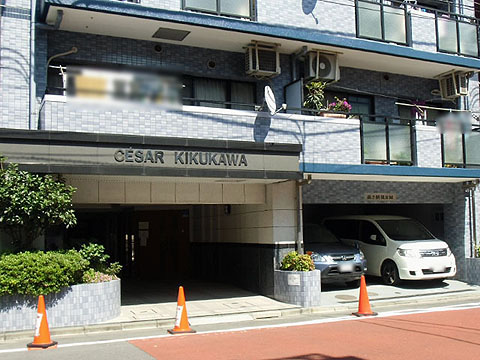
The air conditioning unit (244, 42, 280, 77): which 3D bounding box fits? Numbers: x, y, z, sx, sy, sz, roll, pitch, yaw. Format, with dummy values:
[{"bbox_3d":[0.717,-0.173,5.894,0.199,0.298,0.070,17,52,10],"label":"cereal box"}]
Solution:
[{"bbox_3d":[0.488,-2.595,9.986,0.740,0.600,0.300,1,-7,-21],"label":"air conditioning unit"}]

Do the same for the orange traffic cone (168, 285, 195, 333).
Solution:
[{"bbox_3d":[-0.925,2.069,7.340,0.385,0.700,0.385,1,-7,-21],"label":"orange traffic cone"}]

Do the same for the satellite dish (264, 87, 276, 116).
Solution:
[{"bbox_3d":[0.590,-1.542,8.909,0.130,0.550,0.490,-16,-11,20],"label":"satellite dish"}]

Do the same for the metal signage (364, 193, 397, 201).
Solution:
[{"bbox_3d":[3.563,0.430,11.504,0.980,0.175,0.040,1,-7,-21],"label":"metal signage"}]

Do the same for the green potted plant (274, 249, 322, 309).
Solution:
[{"bbox_3d":[1.173,1.981,9.246,0.880,1.080,0.660,1,-5,-21],"label":"green potted plant"}]

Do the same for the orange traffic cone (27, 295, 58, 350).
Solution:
[{"bbox_3d":[-2.762,1.984,6.441,0.330,0.720,0.330,-3,-5,27],"label":"orange traffic cone"}]

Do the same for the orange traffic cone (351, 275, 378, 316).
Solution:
[{"bbox_3d":[2.272,2.101,8.338,0.340,0.720,0.340,2,-5,-24],"label":"orange traffic cone"}]

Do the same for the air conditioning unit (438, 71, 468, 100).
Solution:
[{"bbox_3d":[5.605,-2.416,11.988,0.300,0.560,0.710,1,-5,-21],"label":"air conditioning unit"}]

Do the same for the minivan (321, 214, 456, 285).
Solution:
[{"bbox_3d":[4.145,1.987,13.427,1.700,1.840,4.660,1,-7,-18],"label":"minivan"}]

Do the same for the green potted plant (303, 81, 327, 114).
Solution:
[{"bbox_3d":[1.613,-1.765,9.908,0.450,0.760,0.420,-1,-5,0],"label":"green potted plant"}]

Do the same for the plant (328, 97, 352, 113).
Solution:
[{"bbox_3d":[2.200,-1.639,10.015,0.480,0.370,0.320,1,-5,-21],"label":"plant"}]

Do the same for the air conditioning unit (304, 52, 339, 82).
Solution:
[{"bbox_3d":[1.852,-2.538,10.420,0.790,0.570,0.300,1,-5,-21],"label":"air conditioning unit"}]

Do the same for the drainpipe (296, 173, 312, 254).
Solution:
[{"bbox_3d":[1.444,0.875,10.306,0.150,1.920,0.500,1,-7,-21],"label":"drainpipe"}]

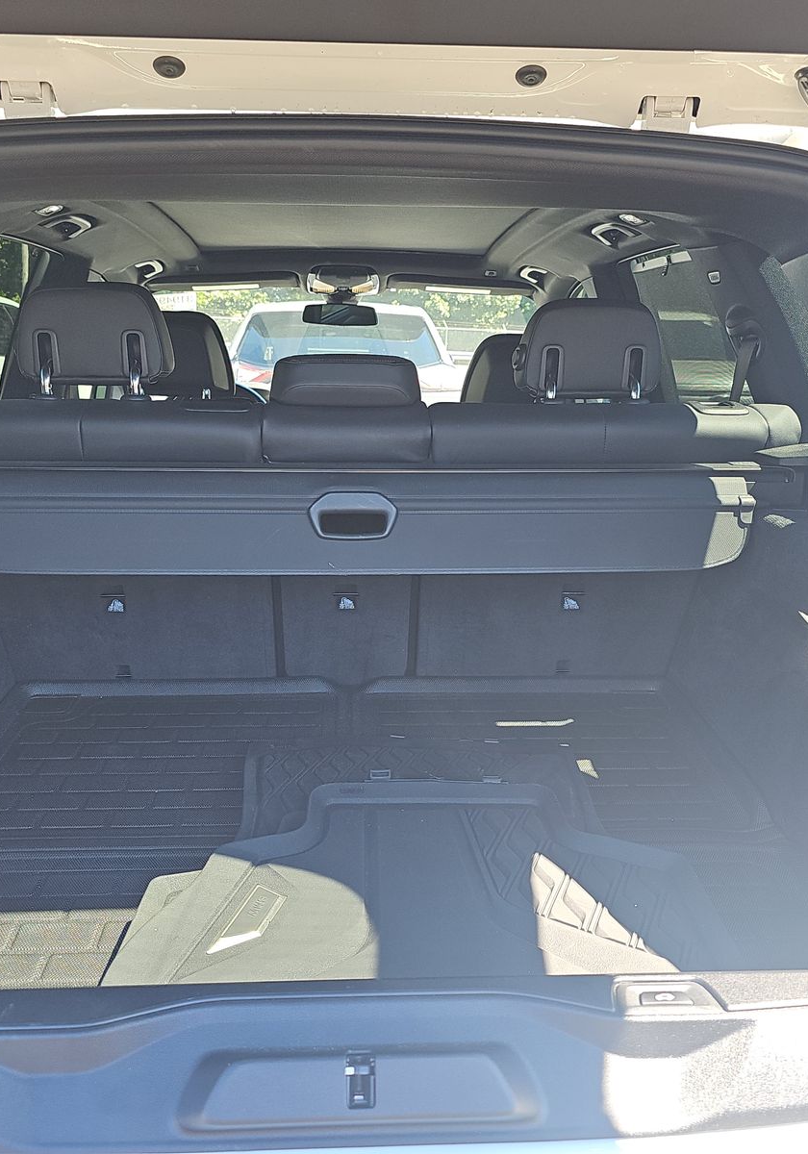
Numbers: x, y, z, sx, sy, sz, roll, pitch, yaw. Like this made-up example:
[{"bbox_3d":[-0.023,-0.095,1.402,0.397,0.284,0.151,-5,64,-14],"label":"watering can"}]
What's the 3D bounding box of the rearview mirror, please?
[{"bbox_3d":[-0.195,-0.801,3.130,0.235,0.064,0.040,5,18,12],"label":"rearview mirror"}]

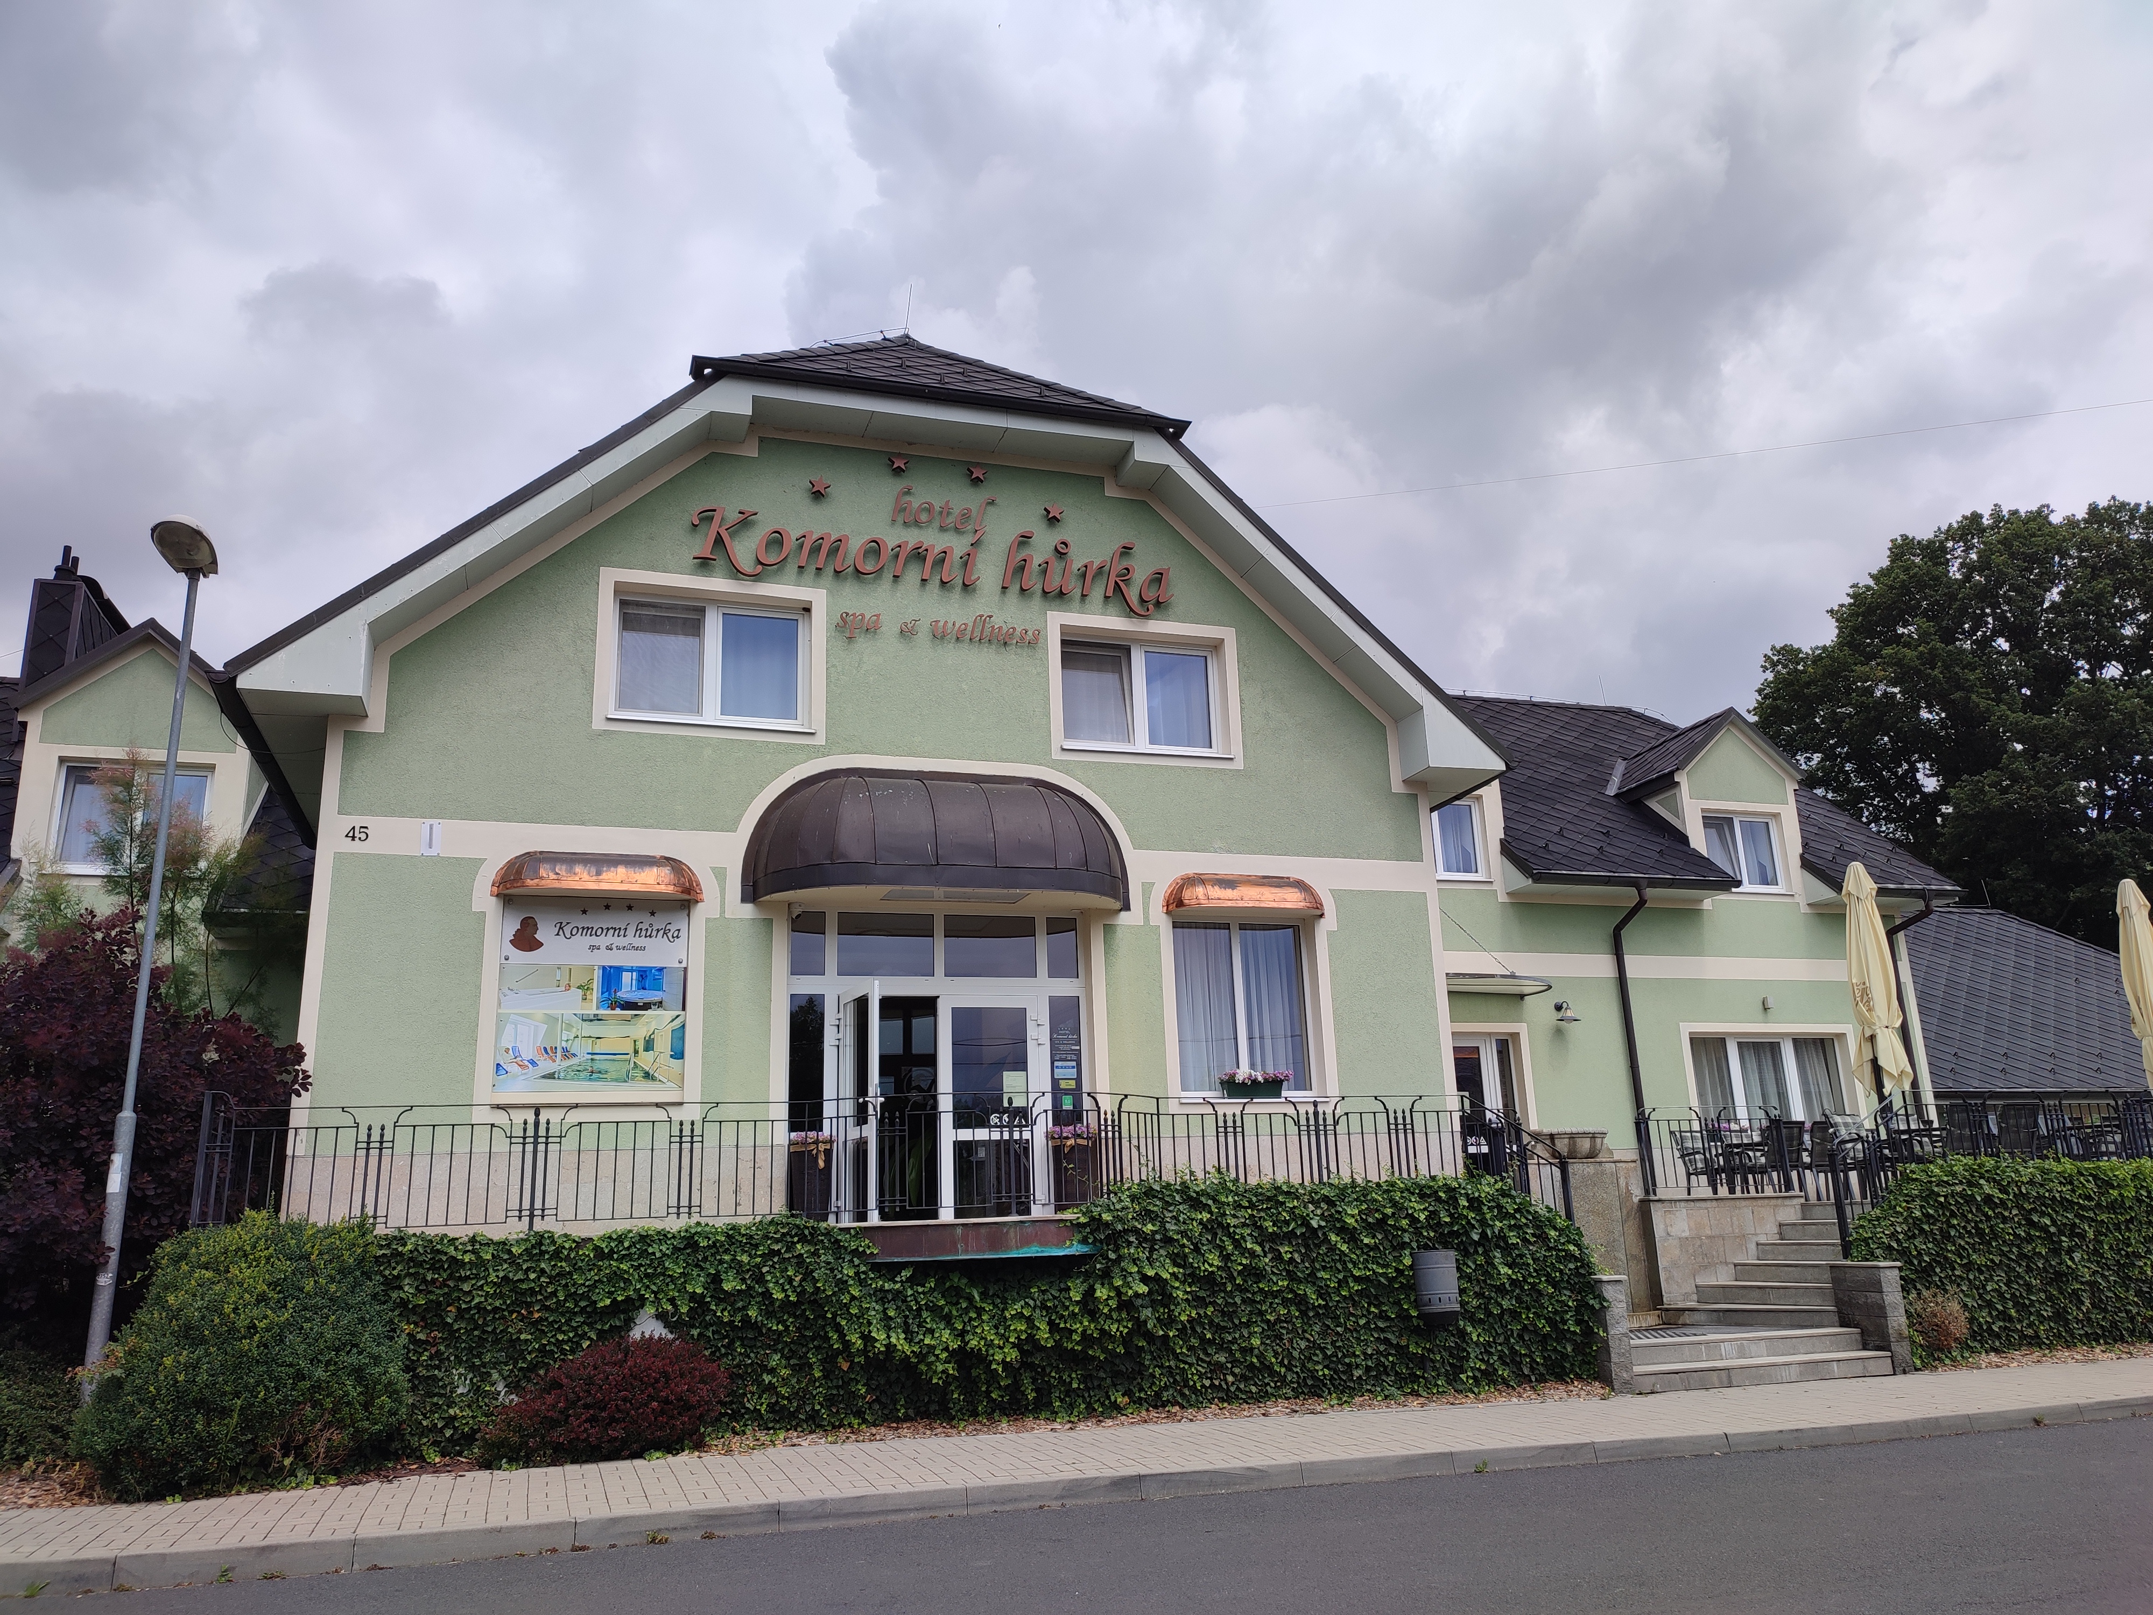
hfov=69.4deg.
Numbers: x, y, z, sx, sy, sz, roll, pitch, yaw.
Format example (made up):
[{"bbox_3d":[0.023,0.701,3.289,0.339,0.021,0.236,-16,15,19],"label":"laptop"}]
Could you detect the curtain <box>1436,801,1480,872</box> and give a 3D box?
[{"bbox_3d":[5.326,0.389,21.727,0.820,1.120,0.100,3,-14,-19],"label":"curtain"}]

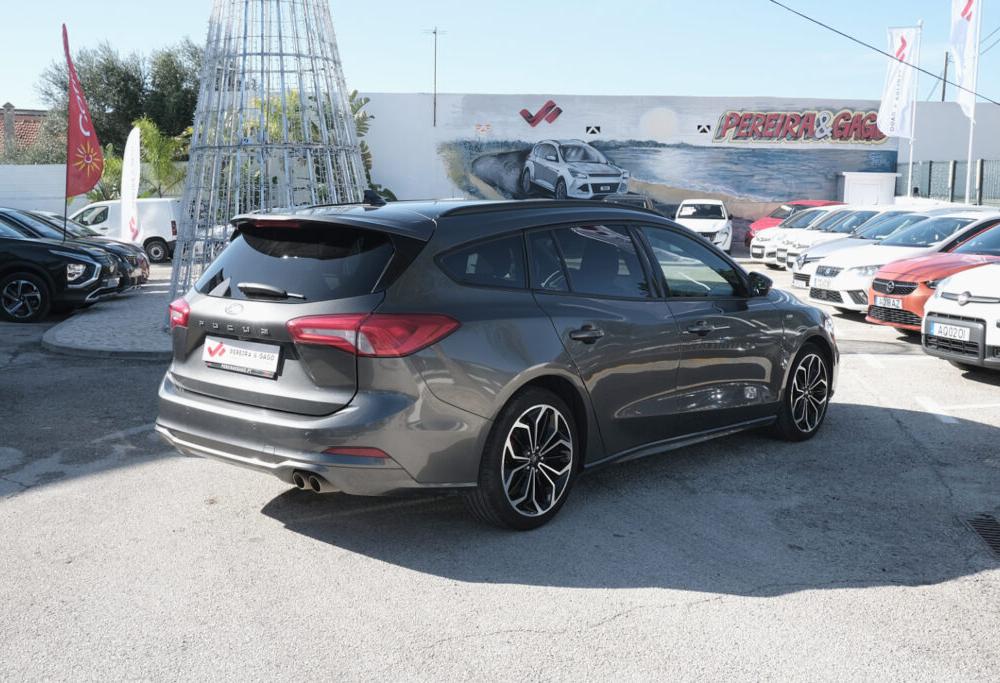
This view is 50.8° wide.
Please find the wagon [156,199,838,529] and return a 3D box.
[{"bbox_3d":[0.364,-0.067,6.134,1.880,1.490,4.680,7,9,41],"label":"wagon"}]

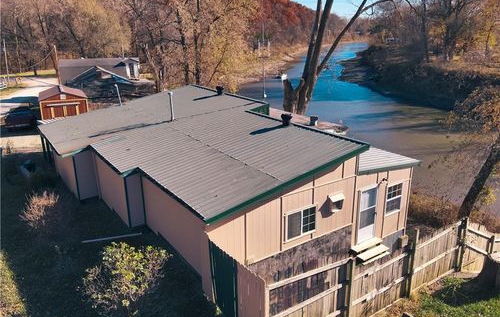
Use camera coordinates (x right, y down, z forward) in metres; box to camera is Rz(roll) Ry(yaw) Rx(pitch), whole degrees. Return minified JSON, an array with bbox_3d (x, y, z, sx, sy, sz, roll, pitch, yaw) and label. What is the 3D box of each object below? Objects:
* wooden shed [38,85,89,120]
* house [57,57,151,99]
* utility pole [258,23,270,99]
[{"bbox_3d":[-14.317,-3.859,26.545,3.050,2.600,3.700,-9,21,-27],"label":"wooden shed"},{"bbox_3d":[-17.585,-9.653,42.191,10.800,4.600,10.500,-8,20,-24],"label":"house"},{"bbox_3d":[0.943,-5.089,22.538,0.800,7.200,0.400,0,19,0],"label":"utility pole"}]

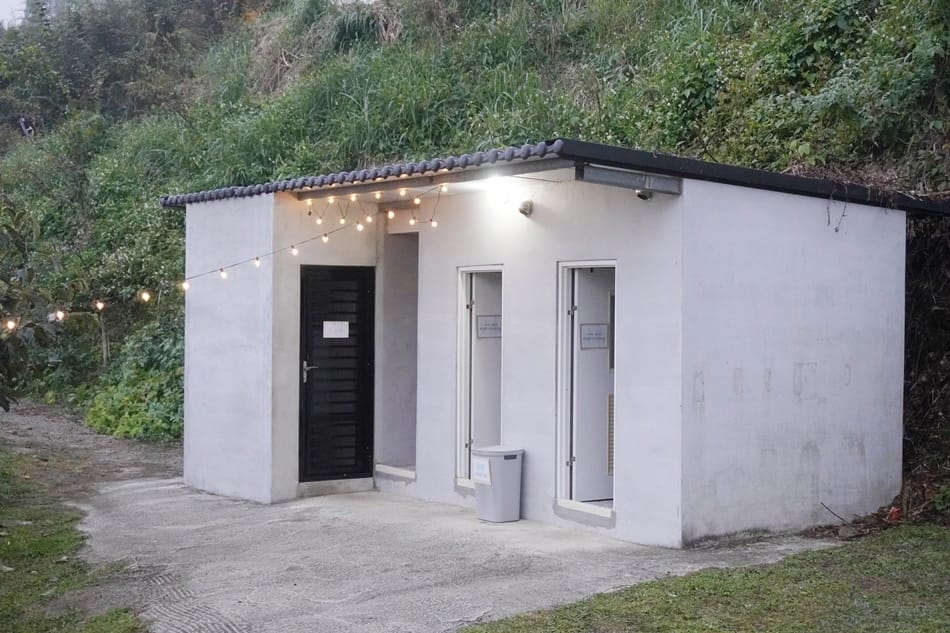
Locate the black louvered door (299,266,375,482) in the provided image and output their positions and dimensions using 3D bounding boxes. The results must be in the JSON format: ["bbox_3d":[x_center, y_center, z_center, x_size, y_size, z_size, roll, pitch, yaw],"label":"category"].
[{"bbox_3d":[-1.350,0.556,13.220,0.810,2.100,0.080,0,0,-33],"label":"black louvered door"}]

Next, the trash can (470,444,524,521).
[{"bbox_3d":[0.198,1.403,11.200,0.320,0.590,0.380,0,0,-33],"label":"trash can"}]

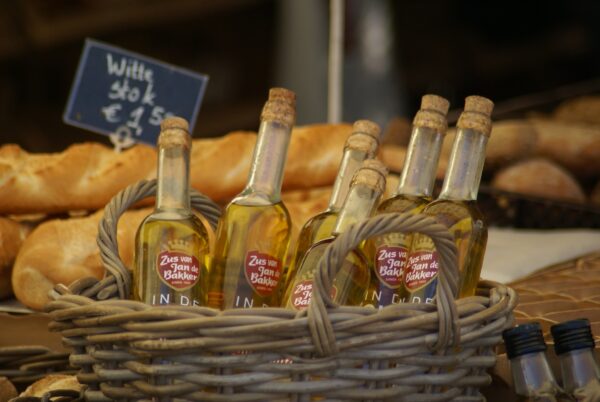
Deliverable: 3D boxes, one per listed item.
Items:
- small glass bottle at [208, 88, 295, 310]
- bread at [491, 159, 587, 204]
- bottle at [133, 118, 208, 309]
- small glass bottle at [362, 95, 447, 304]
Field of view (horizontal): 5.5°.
[{"bbox_3d":[-0.032,0.017,4.990,0.060,0.220,0.060,14,-13,-19],"label":"small glass bottle"},{"bbox_3d":[0.232,-0.012,6.100,0.100,0.070,0.125,0,8,0],"label":"bread"},{"bbox_3d":[-0.103,0.040,4.970,0.060,0.220,0.060,4,-14,-10],"label":"bottle"},{"bbox_3d":[0.086,0.020,5.000,0.060,0.220,0.060,11,-12,6],"label":"small glass bottle"}]

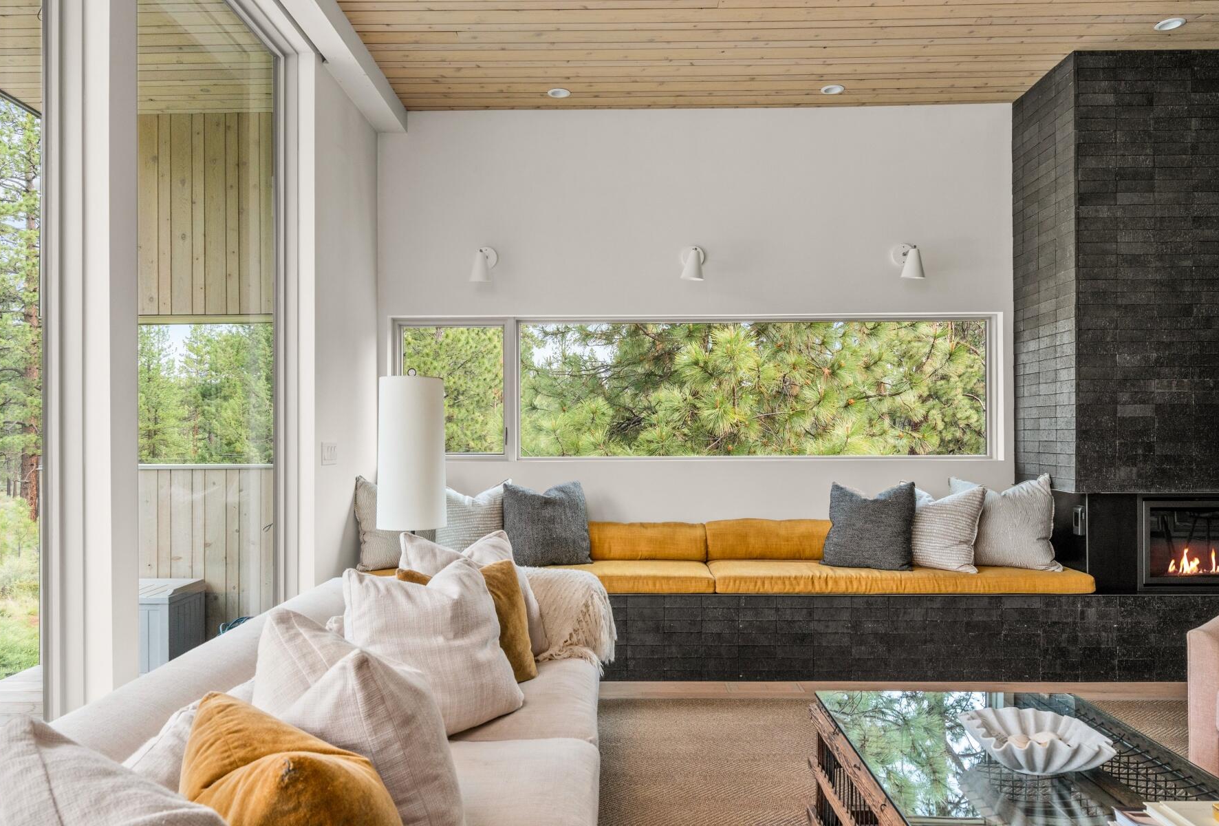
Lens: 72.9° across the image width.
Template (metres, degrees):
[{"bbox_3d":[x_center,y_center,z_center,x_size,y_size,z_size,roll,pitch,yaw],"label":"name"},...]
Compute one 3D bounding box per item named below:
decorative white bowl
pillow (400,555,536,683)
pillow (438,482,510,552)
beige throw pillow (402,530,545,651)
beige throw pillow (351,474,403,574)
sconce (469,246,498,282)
[{"bbox_3d":[1.163,0.902,2.250,0.370,0.105,0.285,0,0,43],"label":"decorative white bowl"},{"bbox_3d":[-0.480,0.730,2.830,0.460,0.460,0.170,0,-21,-36],"label":"pillow"},{"bbox_3d":[-0.760,0.610,4.575,0.460,0.470,0.160,0,-17,-17],"label":"pillow"},{"bbox_3d":[-0.495,0.668,3.050,0.490,0.480,0.180,0,-23,-36],"label":"beige throw pillow"},{"bbox_3d":[-1.145,0.597,4.630,0.530,0.530,0.180,0,-17,-31],"label":"beige throw pillow"},{"bbox_3d":[-0.758,-0.893,4.960,0.148,0.250,0.235,0,0,1],"label":"sconce"}]

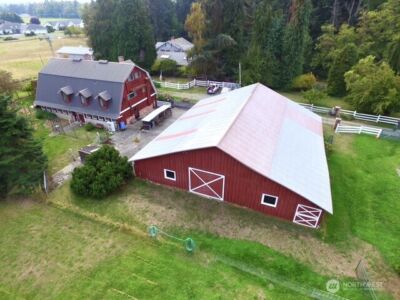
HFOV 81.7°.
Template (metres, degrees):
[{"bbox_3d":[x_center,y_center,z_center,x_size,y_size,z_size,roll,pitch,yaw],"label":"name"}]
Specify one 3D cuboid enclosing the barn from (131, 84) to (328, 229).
[{"bbox_3d":[5.203,-2.458,28.077,18.800,6.063,19.695,12,34,19],"label":"barn"}]

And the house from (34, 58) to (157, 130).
[{"bbox_3d":[-17.510,-10.421,38.459,16.600,8.500,10.800,11,33,18],"label":"house"}]

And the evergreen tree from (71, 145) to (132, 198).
[{"bbox_3d":[-9.300,1.984,22.240,5.200,4.350,5.200,0,32,0],"label":"evergreen tree"}]

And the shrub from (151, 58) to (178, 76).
[{"bbox_3d":[-9.500,-22.227,61.984,6.600,3.900,6.600,0,32,0],"label":"shrub"}]

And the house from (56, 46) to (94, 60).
[{"bbox_3d":[-40.083,-32.737,78.784,13.000,4.400,7.500,7,32,11],"label":"house"}]

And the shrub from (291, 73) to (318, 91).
[{"bbox_3d":[22.400,-14.664,49.961,5.000,3.400,5.000,0,32,0],"label":"shrub"}]

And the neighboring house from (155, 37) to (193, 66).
[{"bbox_3d":[-7.225,-31.218,73.040,10.200,7.600,10.800,8,33,13],"label":"neighboring house"}]

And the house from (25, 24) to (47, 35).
[{"bbox_3d":[-119.459,-88.331,168.555,13.000,5.600,9.600,-8,33,-13],"label":"house"}]

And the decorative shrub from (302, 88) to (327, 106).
[{"bbox_3d":[21.500,-9.996,43.341,4.200,2.400,4.200,0,32,0],"label":"decorative shrub"}]

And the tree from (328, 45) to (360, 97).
[{"bbox_3d":[26.800,-14.891,44.006,4.000,10.000,4.000,0,32,0],"label":"tree"}]

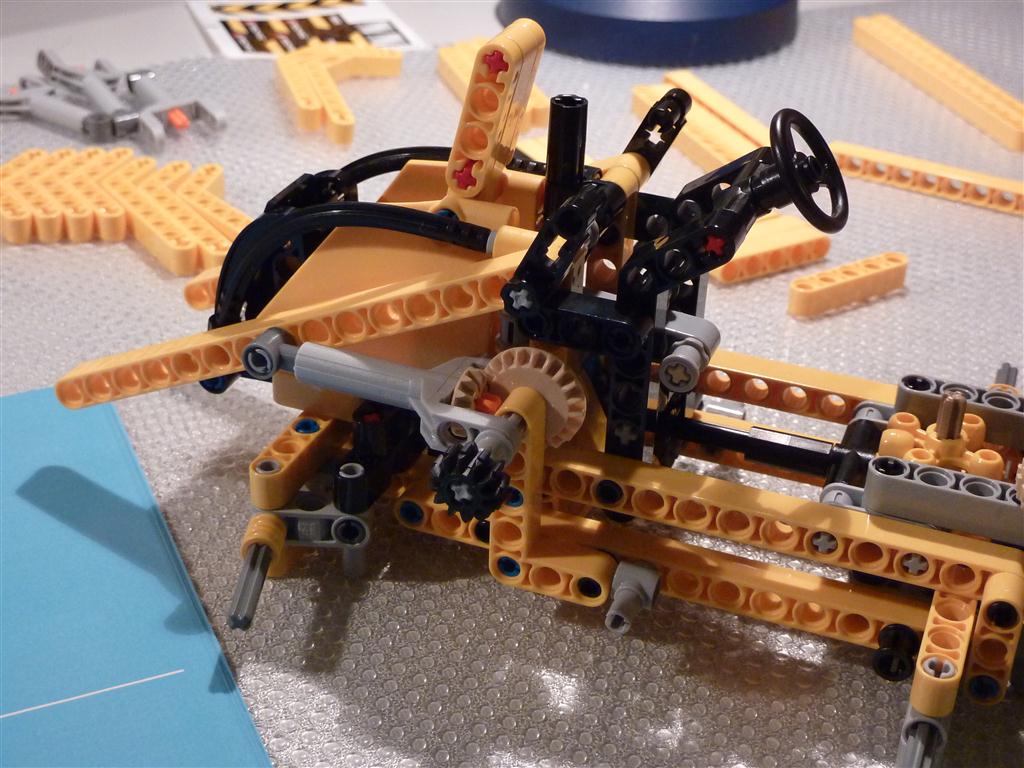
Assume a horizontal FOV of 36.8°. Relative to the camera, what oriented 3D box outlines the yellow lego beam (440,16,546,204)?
[{"bbox_3d":[-0.003,-0.052,0.288,0.008,0.032,0.016,25,35,10],"label":"yellow lego beam"}]

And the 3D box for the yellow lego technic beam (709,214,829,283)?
[{"bbox_3d":[0.070,-0.038,0.435,0.040,0.008,0.016,-15,34,-26],"label":"yellow lego technic beam"}]

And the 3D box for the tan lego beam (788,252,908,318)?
[{"bbox_3d":[0.091,-0.027,0.417,0.040,0.008,0.008,-16,35,-27],"label":"tan lego beam"}]

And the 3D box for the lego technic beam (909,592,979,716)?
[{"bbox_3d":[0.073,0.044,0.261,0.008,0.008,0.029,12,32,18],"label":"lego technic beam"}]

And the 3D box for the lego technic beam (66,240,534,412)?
[{"bbox_3d":[-0.043,-0.010,0.301,0.120,0.007,0.008,-12,23,28],"label":"lego technic beam"}]

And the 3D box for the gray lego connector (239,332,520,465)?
[{"bbox_3d":[-0.022,0.000,0.285,0.059,0.010,0.025,12,32,18],"label":"gray lego connector"}]

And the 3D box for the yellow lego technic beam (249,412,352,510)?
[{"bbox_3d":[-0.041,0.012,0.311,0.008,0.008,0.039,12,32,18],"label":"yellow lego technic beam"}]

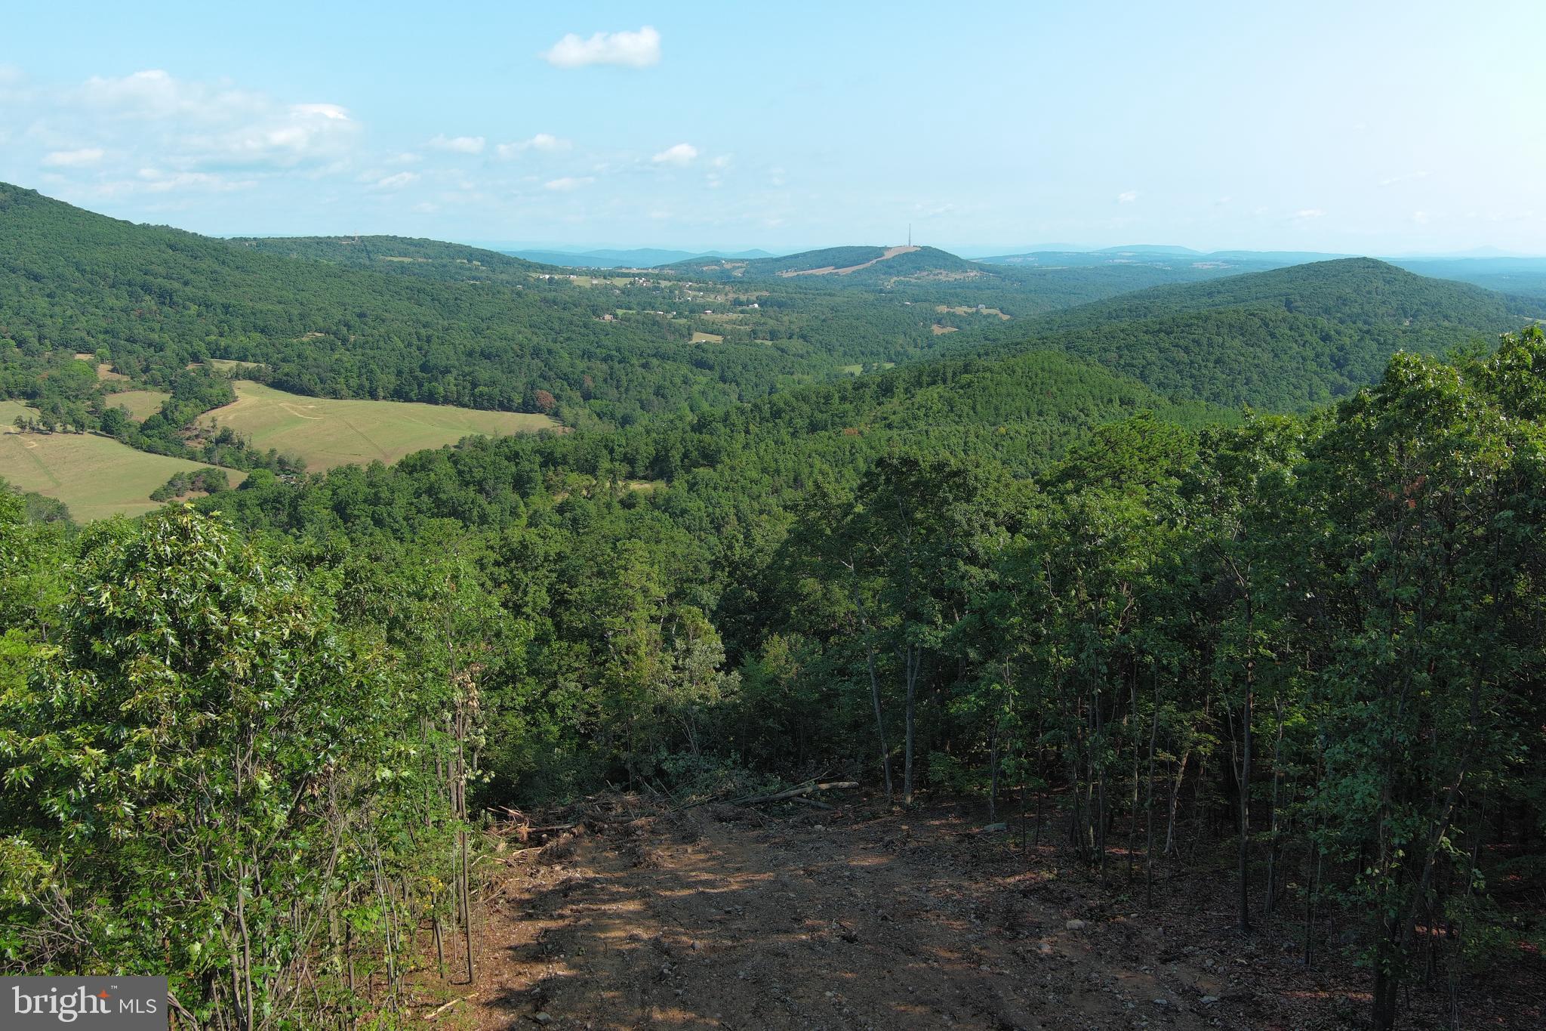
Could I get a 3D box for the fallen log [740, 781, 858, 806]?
[{"bbox_3d":[0.758,7.832,35.000,3.570,0.220,0.240,-4,12,-20],"label":"fallen log"}]

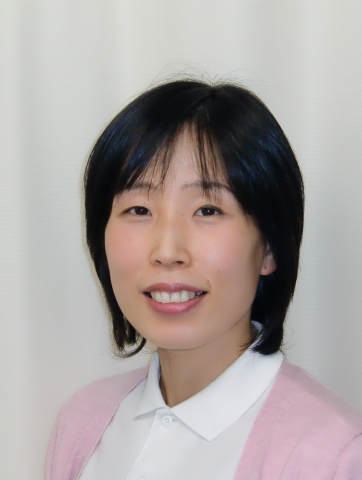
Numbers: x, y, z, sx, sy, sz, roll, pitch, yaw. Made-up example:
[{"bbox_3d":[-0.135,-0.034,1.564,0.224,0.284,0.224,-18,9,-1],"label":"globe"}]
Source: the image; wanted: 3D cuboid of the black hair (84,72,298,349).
[{"bbox_3d":[0.013,-0.020,1.285,0.195,0.250,0.210,0,0,18],"label":"black hair"}]

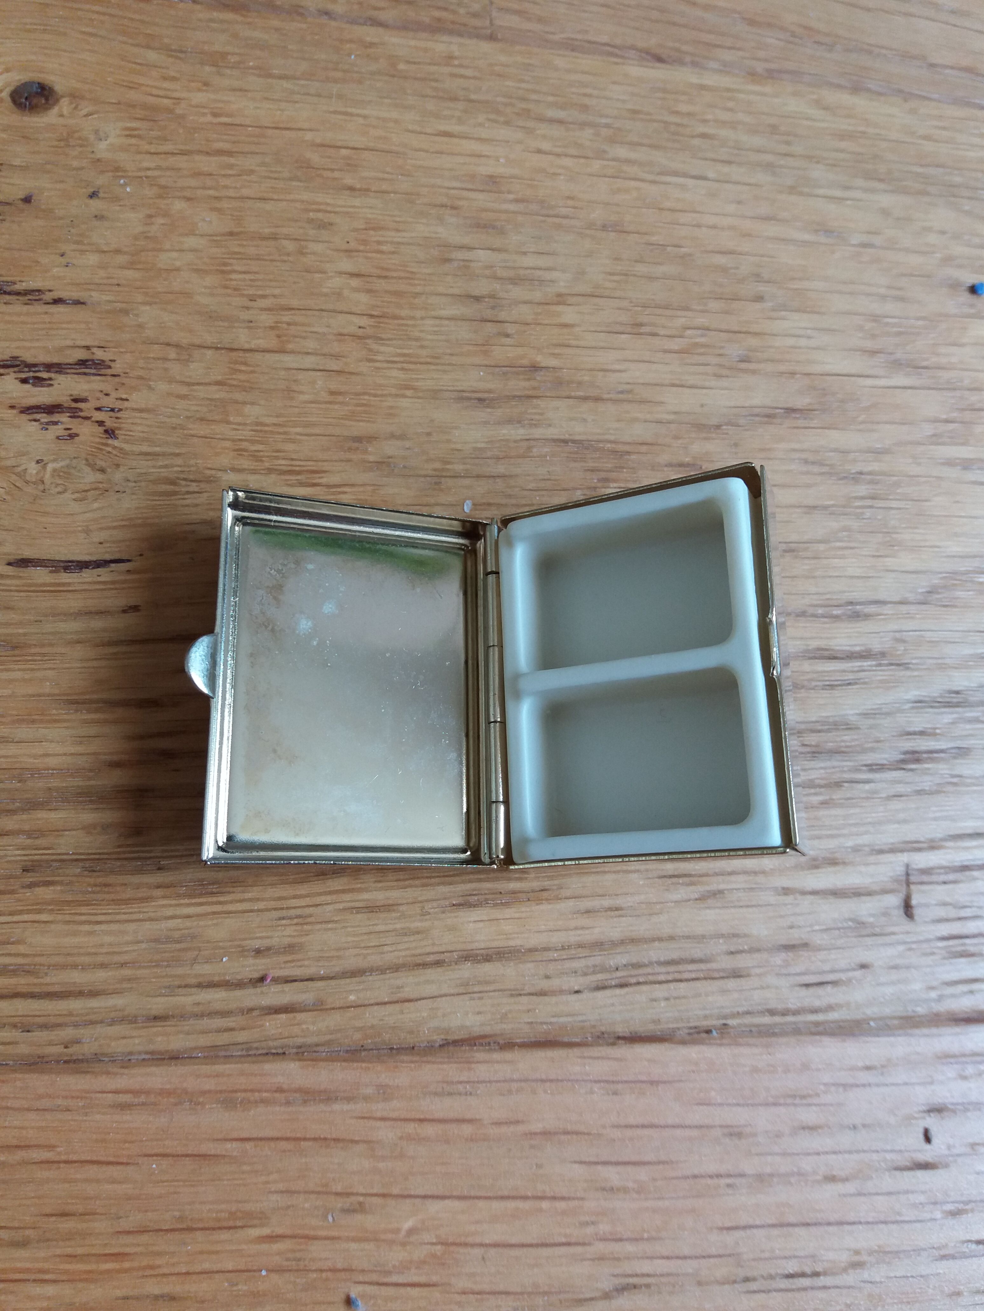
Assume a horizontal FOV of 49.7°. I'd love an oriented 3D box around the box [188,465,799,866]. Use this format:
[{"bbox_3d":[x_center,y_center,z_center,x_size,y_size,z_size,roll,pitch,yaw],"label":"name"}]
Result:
[{"bbox_3d":[0.000,0.002,0.142,0.079,0.028,0.050,2,74,-10],"label":"box"}]

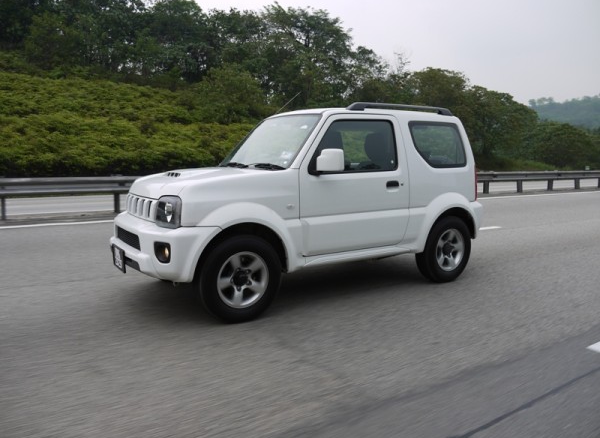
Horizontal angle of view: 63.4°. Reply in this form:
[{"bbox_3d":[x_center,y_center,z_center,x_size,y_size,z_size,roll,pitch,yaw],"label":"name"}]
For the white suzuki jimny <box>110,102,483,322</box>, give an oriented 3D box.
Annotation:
[{"bbox_3d":[0.110,-0.227,4.680,3.620,1.700,1.640,-4,9,-33],"label":"white suzuki jimny"}]

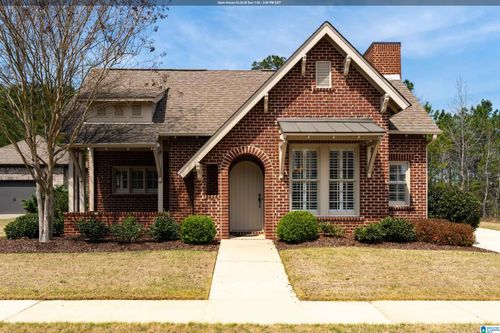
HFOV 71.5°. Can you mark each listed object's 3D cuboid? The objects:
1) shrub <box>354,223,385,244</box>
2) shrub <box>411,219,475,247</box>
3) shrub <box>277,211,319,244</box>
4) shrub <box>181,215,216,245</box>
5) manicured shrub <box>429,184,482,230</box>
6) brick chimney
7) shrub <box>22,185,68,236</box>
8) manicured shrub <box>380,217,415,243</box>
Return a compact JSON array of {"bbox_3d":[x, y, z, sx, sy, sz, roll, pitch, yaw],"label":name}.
[{"bbox_3d":[3.116,1.747,9.050,0.800,0.580,0.720,0,-2,0],"label":"shrub"},{"bbox_3d":[5.075,1.748,9.150,1.620,0.740,0.950,0,-2,0],"label":"shrub"},{"bbox_3d":[1.239,1.582,9.000,1.060,0.870,1.000,0,-2,0],"label":"shrub"},{"bbox_3d":[-1.335,1.634,9.000,0.920,0.780,0.880,0,-2,0],"label":"shrub"},{"bbox_3d":[6.400,1.340,11.200,1.750,1.500,1.650,0,-2,0],"label":"manicured shrub"},{"bbox_3d":[4.990,-3.840,13.200,1.000,1.360,1.250,0,-2,0],"label":"brick chimney"},{"bbox_3d":[-6.300,1.370,10.800,1.550,1.600,1.500,0,-2,0],"label":"shrub"},{"bbox_3d":[3.883,1.670,9.200,0.980,0.700,0.850,0,-2,0],"label":"manicured shrub"}]

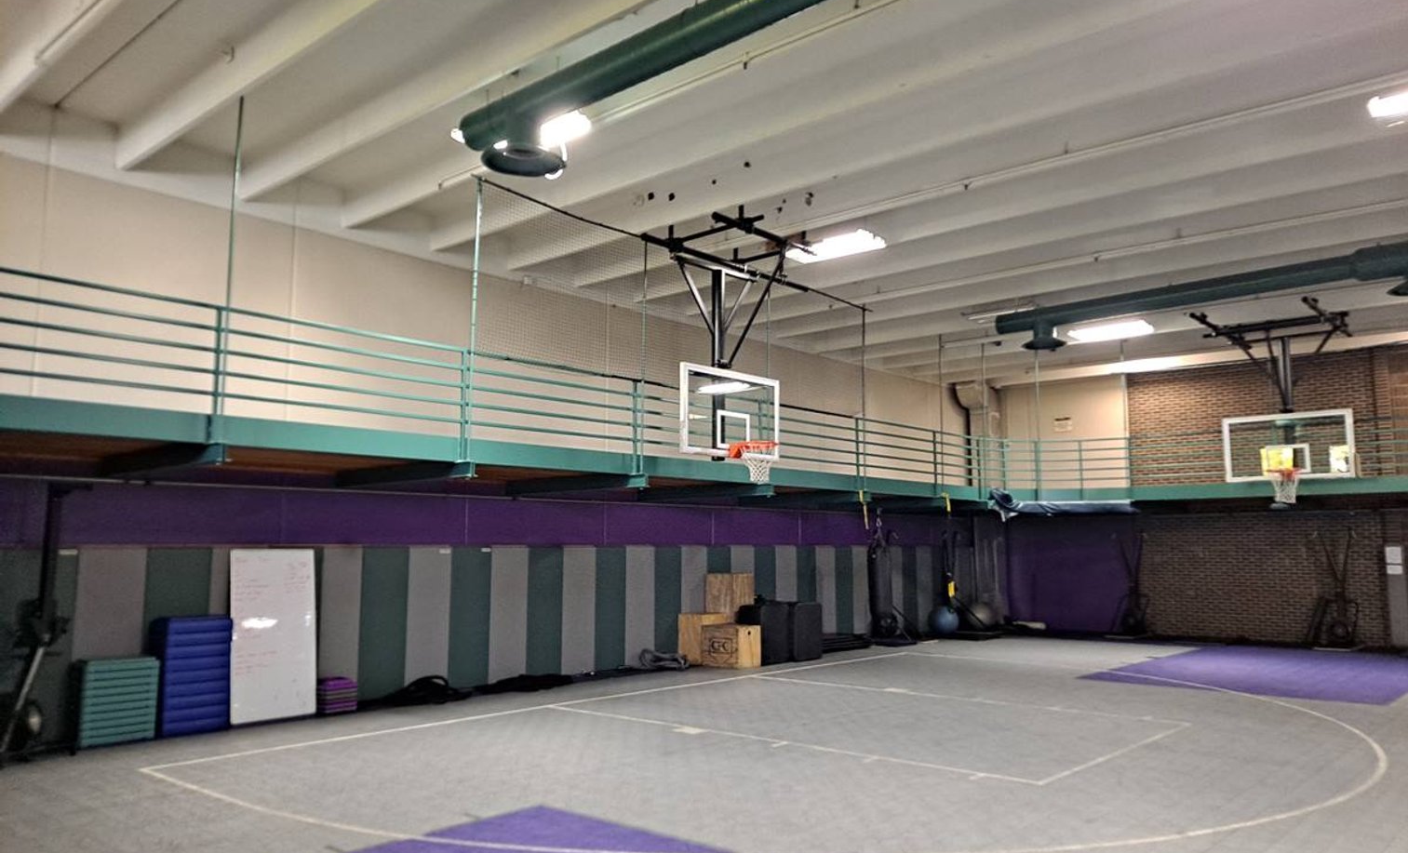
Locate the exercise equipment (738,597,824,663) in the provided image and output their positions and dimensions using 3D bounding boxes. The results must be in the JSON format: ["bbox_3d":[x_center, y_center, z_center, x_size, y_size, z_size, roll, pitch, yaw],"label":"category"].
[{"bbox_3d":[1.203,3.300,16.364,0.577,0.925,1.622,-6,-9,41],"label":"exercise equipment"}]

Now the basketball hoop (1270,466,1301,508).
[{"bbox_3d":[9.356,0.966,16.345,0.488,0.537,0.567,-6,-9,41],"label":"basketball hoop"}]

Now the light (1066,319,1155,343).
[{"bbox_3d":[6.946,-1.638,17.496,1.220,0.120,0.500,-6,-9,41],"label":"light"}]

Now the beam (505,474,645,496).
[{"bbox_3d":[-1.637,0.722,12.725,2.500,0.200,0.130,-6,-9,41],"label":"beam"}]

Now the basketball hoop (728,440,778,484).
[{"bbox_3d":[0.593,0.431,12.195,0.630,0.500,0.480,-6,-9,41],"label":"basketball hoop"}]

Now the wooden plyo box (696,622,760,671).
[{"bbox_3d":[0.414,3.367,15.573,0.760,0.610,0.510,-7,-10,44],"label":"wooden plyo box"}]

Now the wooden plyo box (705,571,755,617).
[{"bbox_3d":[0.426,2.729,16.439,0.567,0.677,0.547,-6,-9,41],"label":"wooden plyo box"}]

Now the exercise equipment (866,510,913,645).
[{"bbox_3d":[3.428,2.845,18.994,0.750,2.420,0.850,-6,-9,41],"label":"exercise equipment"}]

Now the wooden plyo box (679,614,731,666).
[{"bbox_3d":[0.035,3.333,15.944,0.610,0.760,0.510,6,-9,-42],"label":"wooden plyo box"}]

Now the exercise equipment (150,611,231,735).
[{"bbox_3d":[-5.112,2.467,10.139,0.428,1.104,0.637,-6,-9,41],"label":"exercise equipment"}]

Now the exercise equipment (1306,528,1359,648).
[{"bbox_3d":[11.410,2.934,18.490,0.880,2.150,0.900,-6,-9,41],"label":"exercise equipment"}]

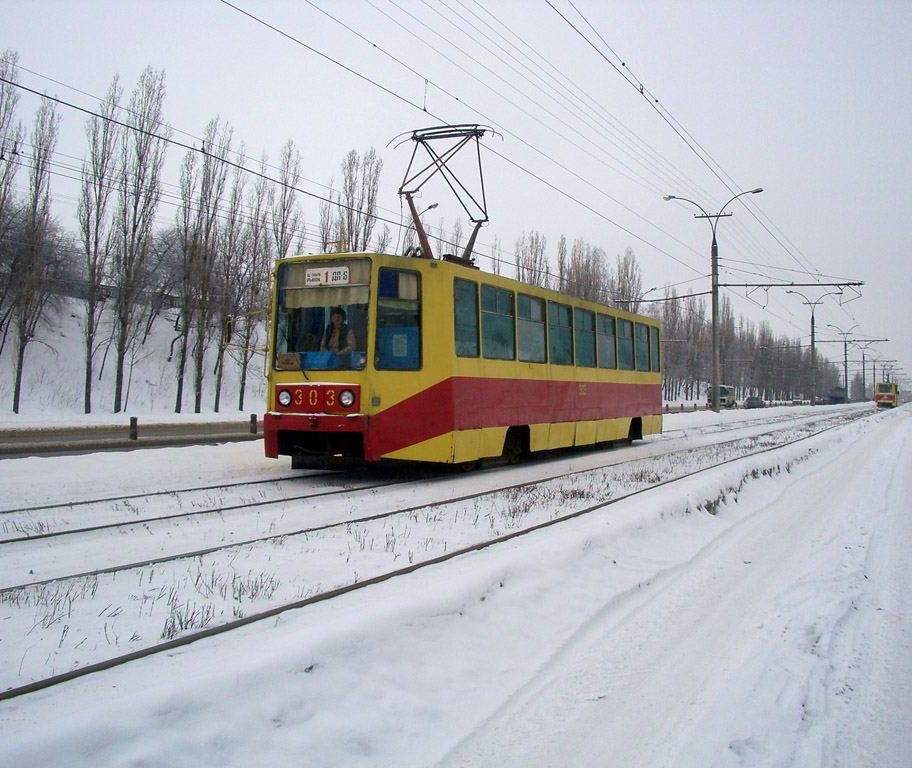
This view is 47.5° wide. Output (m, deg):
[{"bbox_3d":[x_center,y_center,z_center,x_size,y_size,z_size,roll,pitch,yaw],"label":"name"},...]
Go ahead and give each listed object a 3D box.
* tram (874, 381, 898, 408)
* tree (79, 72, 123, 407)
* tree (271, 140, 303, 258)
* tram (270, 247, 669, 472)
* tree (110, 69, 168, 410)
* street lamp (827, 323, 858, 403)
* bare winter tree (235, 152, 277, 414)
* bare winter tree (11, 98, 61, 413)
[{"bbox_3d":[54.364,1.476,130.600,2.550,3.000,14.600,0,-1,24],"label":"tram"},{"bbox_3d":[-20.447,-8.052,59.552,2.400,19.500,2.400,0,-1,-19],"label":"tree"},{"bbox_3d":[-12.732,-8.187,77.773,2.570,20.210,2.570,0,-1,-9],"label":"tree"},{"bbox_3d":[1.299,-0.136,19.691,2.550,2.950,14.600,0,-1,25],"label":"tram"},{"bbox_3d":[-18.877,-8.604,61.755,3.170,20.670,3.170,0,-1,-17],"label":"tree"},{"bbox_3d":[56.960,-2.892,152.000,4.600,11.700,0.500,0,-1,24],"label":"street lamp"},{"bbox_3d":[-14.097,-7.259,72.798,2.810,18.320,2.810,0,-1,-11],"label":"bare winter tree"},{"bbox_3d":[-22.327,-6.810,54.975,2.420,16.700,2.420,1,-1,-22],"label":"bare winter tree"}]

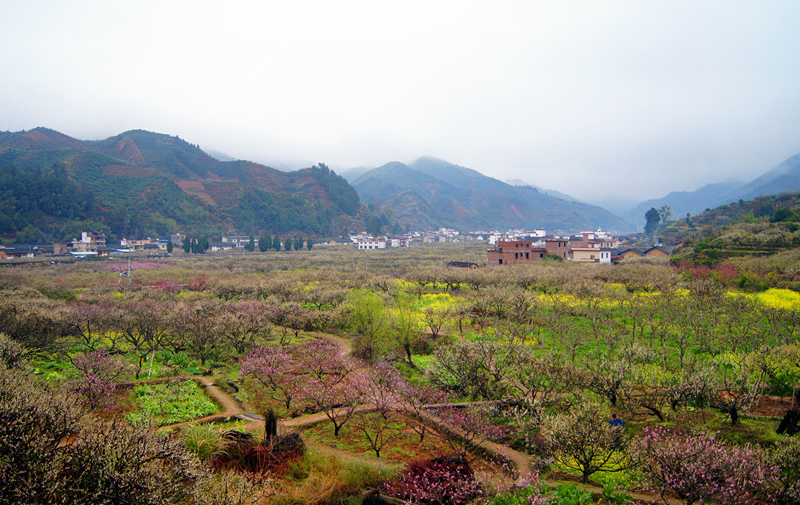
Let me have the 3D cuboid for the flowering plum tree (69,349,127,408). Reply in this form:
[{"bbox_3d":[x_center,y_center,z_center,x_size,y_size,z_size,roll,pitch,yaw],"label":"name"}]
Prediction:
[{"bbox_3d":[-18.142,7.637,43.866,3.480,3.320,3.480,0,2,0],"label":"flowering plum tree"}]

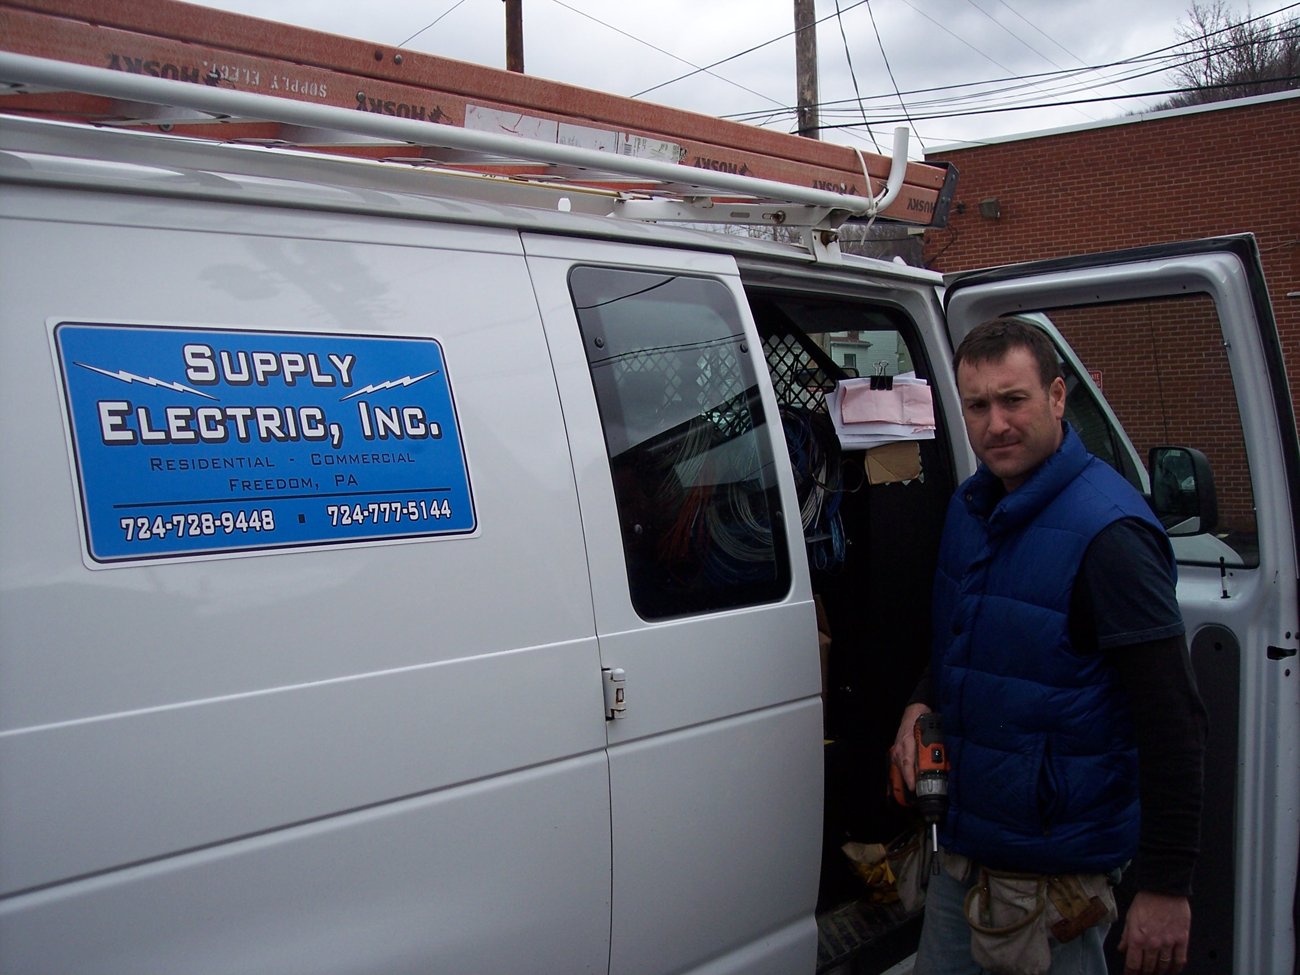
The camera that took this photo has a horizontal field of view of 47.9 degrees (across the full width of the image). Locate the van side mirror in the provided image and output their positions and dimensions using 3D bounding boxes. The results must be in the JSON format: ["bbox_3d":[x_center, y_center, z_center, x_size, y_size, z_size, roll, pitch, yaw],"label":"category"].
[{"bbox_3d":[1.405,0.007,3.870,0.120,0.235,0.165,-4,3,-44],"label":"van side mirror"}]

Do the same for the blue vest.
[{"bbox_3d":[0.640,0.247,2.330,0.310,0.700,0.480,-2,2,-25],"label":"blue vest"}]

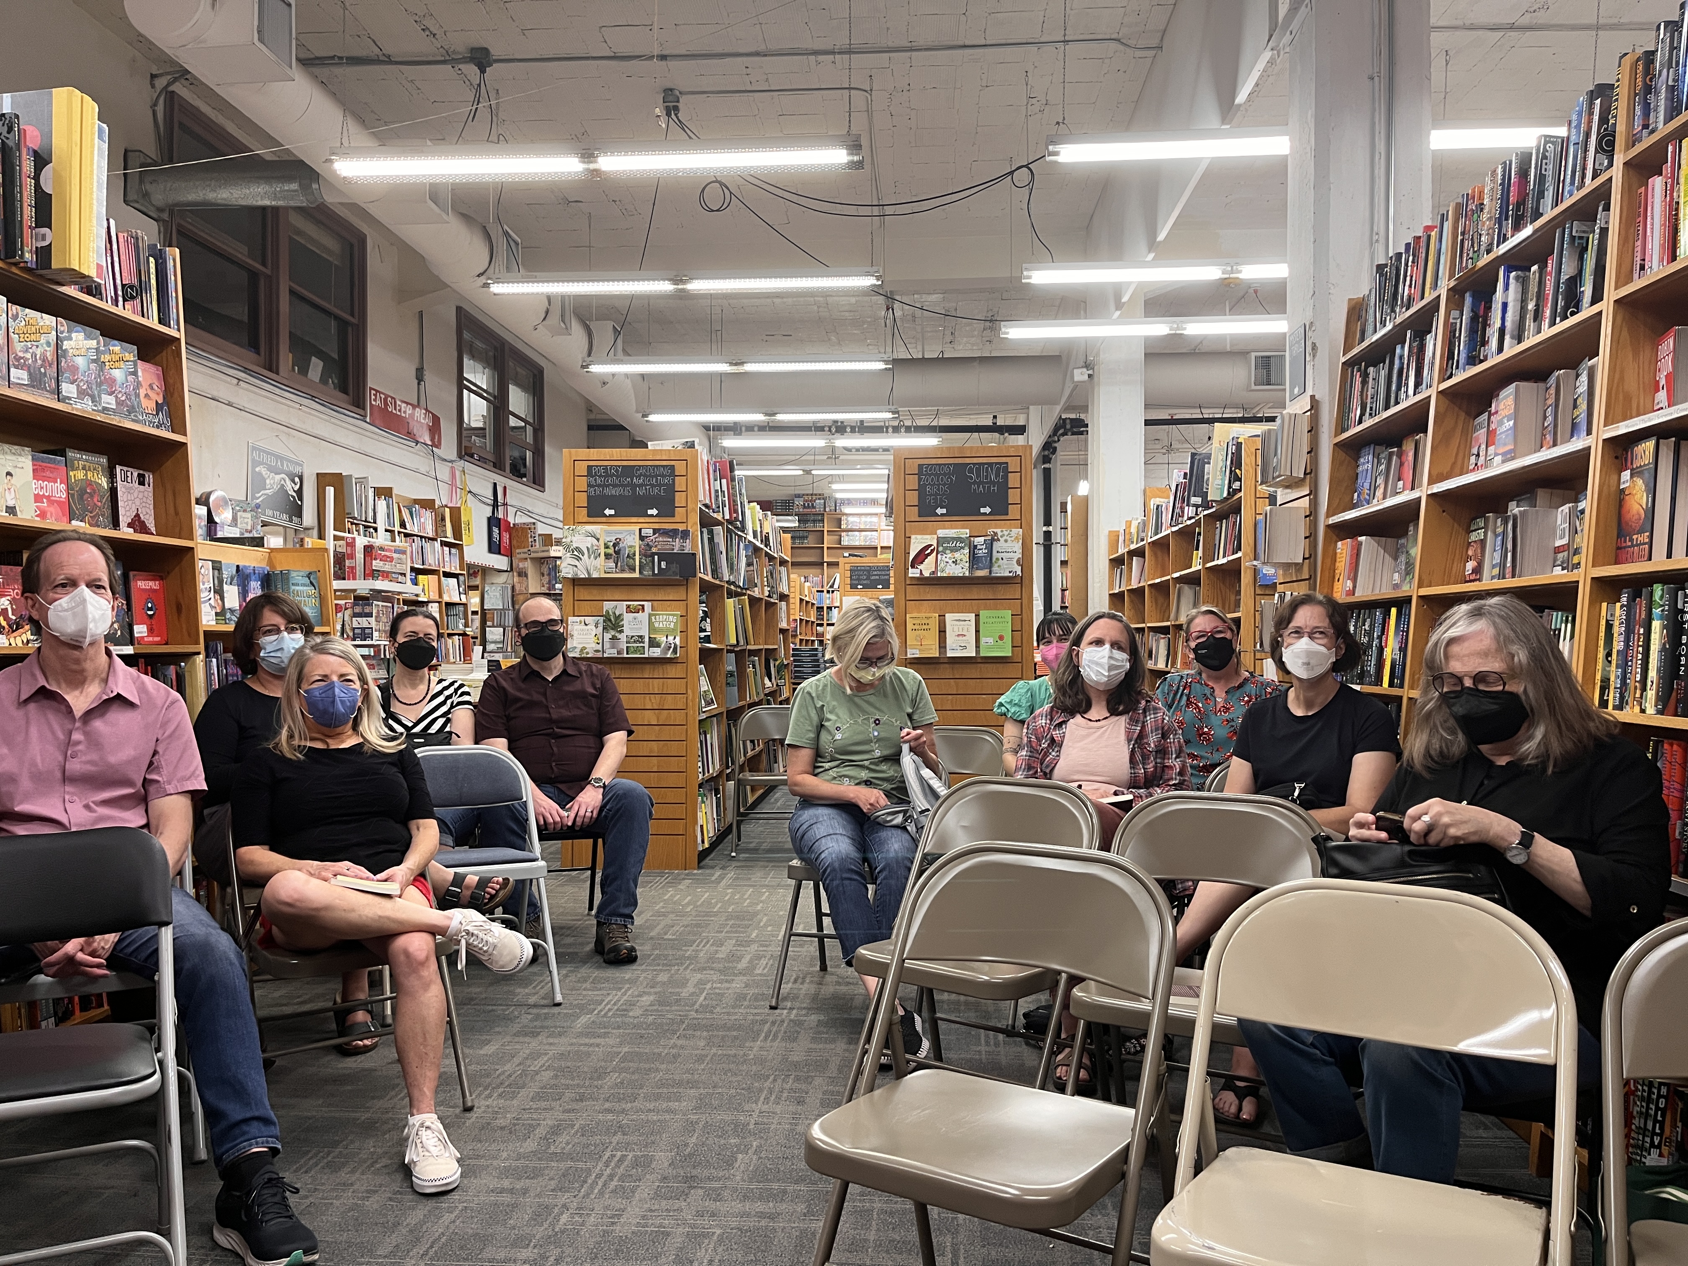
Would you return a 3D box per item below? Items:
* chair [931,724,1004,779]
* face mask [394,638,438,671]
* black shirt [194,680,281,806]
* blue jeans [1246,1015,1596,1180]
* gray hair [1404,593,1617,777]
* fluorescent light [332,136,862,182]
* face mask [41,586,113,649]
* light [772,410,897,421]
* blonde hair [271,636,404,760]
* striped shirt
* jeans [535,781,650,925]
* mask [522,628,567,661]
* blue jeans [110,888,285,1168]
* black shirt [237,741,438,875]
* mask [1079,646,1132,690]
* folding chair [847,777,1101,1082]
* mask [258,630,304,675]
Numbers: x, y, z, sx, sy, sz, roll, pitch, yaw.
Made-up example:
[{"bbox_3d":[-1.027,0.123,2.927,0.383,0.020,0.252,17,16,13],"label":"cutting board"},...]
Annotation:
[{"bbox_3d":[0.365,0.769,4.963,0.460,0.760,0.480,0,-1,20],"label":"chair"},{"bbox_3d":[-1.575,0.075,4.660,0.145,0.115,0.090,0,-1,-26],"label":"face mask"},{"bbox_3d":[-1.630,0.415,3.680,0.480,0.560,0.330,0,-1,-27],"label":"black shirt"},{"bbox_3d":[1.109,0.777,2.423,0.620,0.540,0.460,0,-1,-29],"label":"blue jeans"},{"bbox_3d":[1.209,0.092,2.300,0.330,0.320,0.270,0,8,41],"label":"gray hair"},{"bbox_3d":[-1.138,-2.144,5.734,2.440,0.110,0.140,0,0,4],"label":"fluorescent light"},{"bbox_3d":[-1.550,-0.032,2.570,0.130,0.126,0.085,0,-1,-41],"label":"face mask"},{"bbox_3d":[-0.087,-2.059,12.000,1.210,0.100,0.170,0,-1,4],"label":"light"},{"bbox_3d":[-1.237,0.160,3.100,0.285,0.295,0.240,0,-1,-27],"label":"blonde hair"},{"bbox_3d":[-1.581,0.369,4.640,0.410,0.460,0.260,0,-1,-25],"label":"striped shirt"},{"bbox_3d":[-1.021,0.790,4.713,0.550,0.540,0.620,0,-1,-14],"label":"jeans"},{"bbox_3d":[-1.112,0.044,4.700,0.160,0.120,0.090,0,-1,-22],"label":"mask"},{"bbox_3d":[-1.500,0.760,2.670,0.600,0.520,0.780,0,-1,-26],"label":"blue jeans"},{"bbox_3d":[-1.230,0.470,3.080,0.480,0.440,0.320,0,-1,-26],"label":"black shirt"},{"bbox_3d":[0.719,0.096,3.480,0.134,0.125,0.085,0,-1,5],"label":"mask"},{"bbox_3d":[0.300,0.760,2.910,0.460,0.790,0.500,0,-1,33],"label":"folding chair"},{"bbox_3d":[-1.641,0.060,3.700,0.132,0.128,0.085,0,-1,-30],"label":"mask"}]

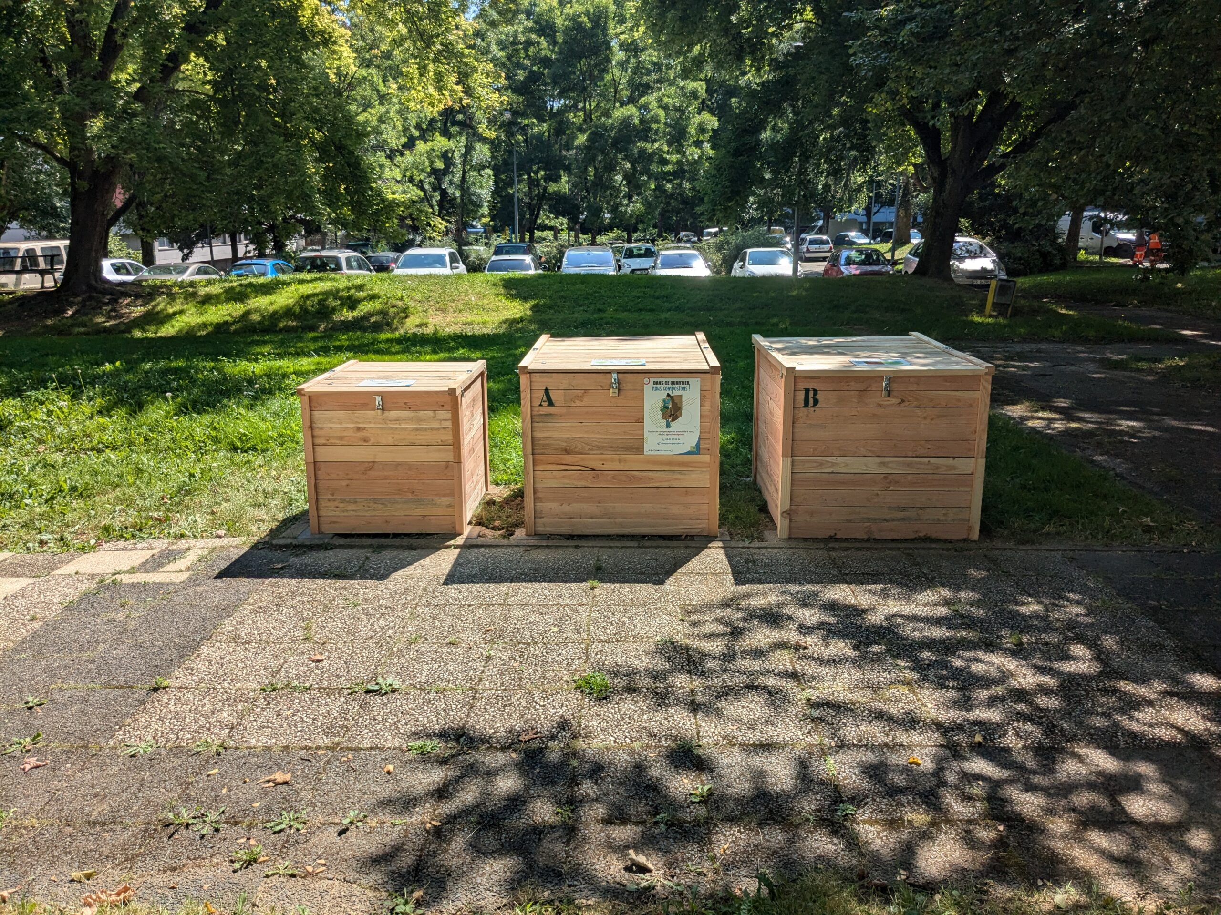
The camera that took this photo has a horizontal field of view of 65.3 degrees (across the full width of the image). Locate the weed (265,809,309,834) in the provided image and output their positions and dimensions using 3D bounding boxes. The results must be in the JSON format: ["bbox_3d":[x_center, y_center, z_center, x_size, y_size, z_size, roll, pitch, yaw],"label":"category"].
[{"bbox_3d":[-0.927,1.042,2.736,0.125,0.035,0.105,0,14,1],"label":"weed"}]

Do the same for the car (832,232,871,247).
[{"bbox_3d":[16.190,-14.271,63.474,1.720,1.460,4.100,-2,13,-5],"label":"car"}]

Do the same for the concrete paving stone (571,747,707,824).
[{"bbox_3d":[0.086,1.023,2.943,0.395,0.050,0.395,0,14,1],"label":"concrete paving stone"}]

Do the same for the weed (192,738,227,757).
[{"bbox_3d":[-1.315,0.951,3.127,0.115,0.035,0.090,0,14,1],"label":"weed"}]

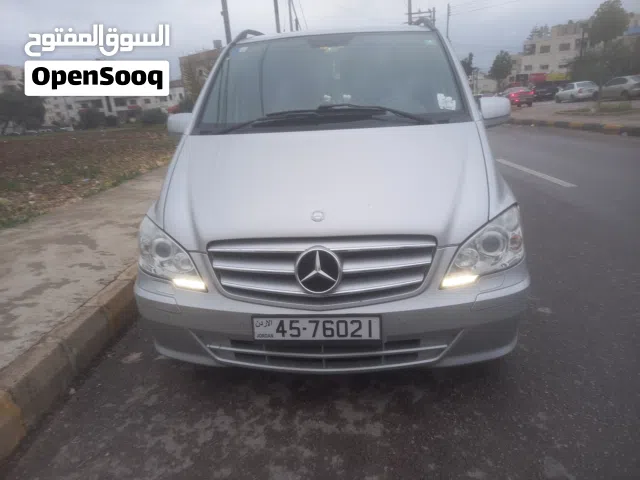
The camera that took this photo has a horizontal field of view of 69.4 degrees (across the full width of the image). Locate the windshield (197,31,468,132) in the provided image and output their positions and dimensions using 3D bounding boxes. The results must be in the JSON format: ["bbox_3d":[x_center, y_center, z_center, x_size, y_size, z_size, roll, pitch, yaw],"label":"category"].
[{"bbox_3d":[0.060,-1.040,2.847,1.600,0.190,0.916,-1,55,6],"label":"windshield"}]

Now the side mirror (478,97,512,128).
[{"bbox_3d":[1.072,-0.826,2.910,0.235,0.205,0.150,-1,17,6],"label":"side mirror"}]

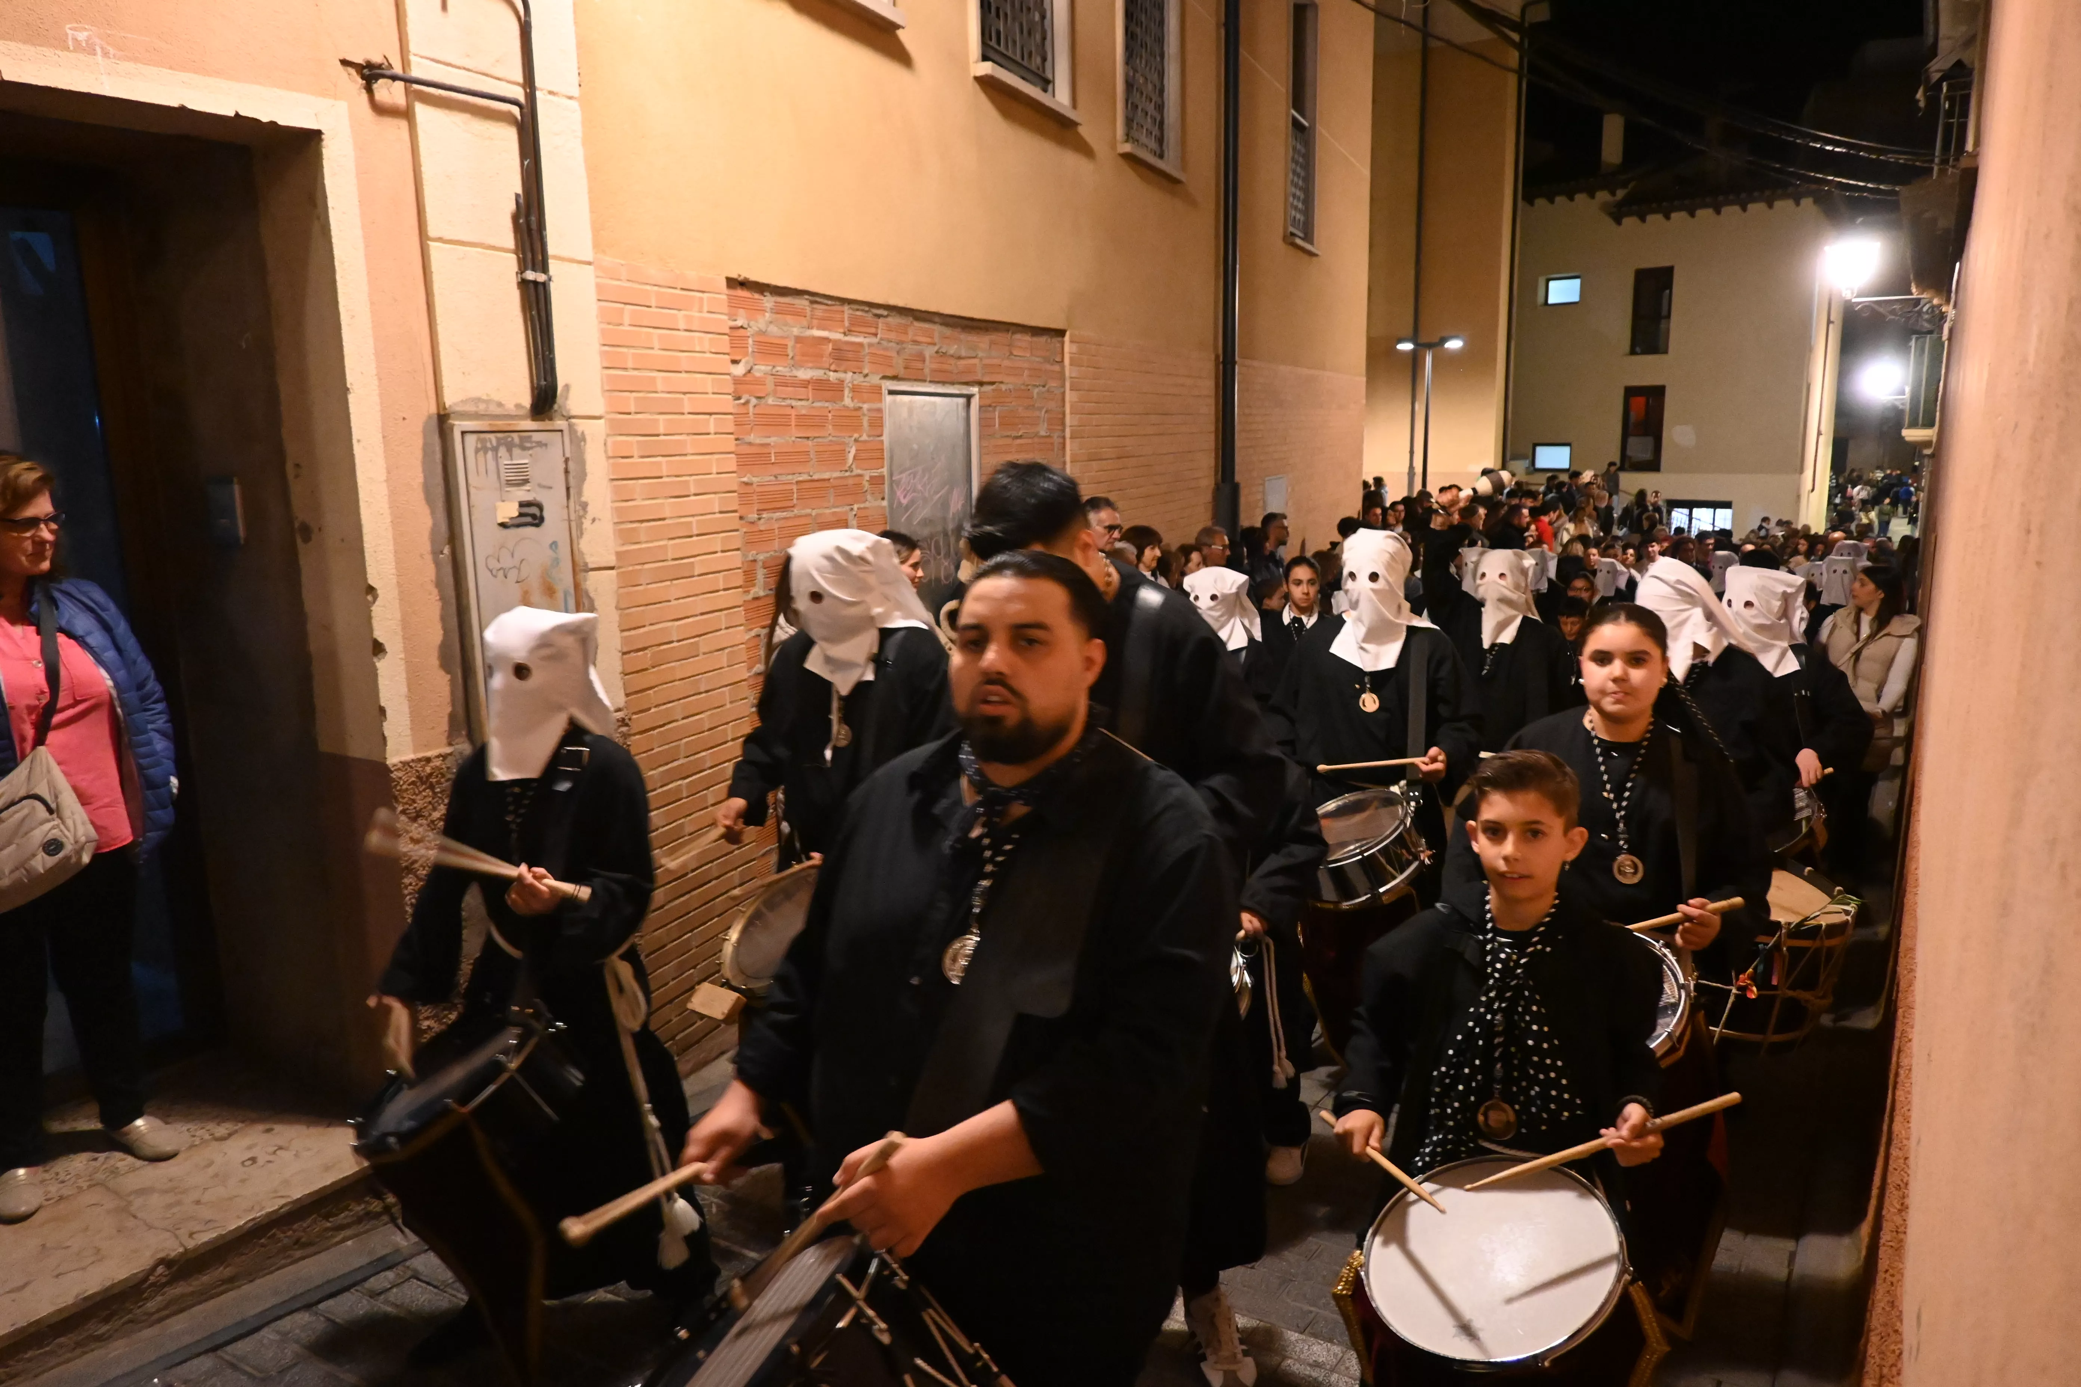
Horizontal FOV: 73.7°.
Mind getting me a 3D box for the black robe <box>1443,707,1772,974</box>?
[{"bbox_3d":[1.132,0.607,2.756,0.560,1.160,0.440,4,11,26],"label":"black robe"}]

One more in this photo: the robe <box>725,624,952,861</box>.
[{"bbox_3d":[-0.488,0.420,3.541,0.560,1.200,0.460,5,13,29],"label":"robe"}]

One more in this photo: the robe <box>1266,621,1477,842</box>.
[{"bbox_3d":[0.980,0.380,4.069,0.580,1.200,0.460,4,12,24],"label":"robe"}]

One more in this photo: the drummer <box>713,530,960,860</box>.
[{"bbox_3d":[-0.496,0.424,3.480,0.500,1.630,0.460,7,13,39],"label":"drummer"}]

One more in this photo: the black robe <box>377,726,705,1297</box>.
[{"bbox_3d":[-1.038,0.638,2.917,0.500,1.160,0.480,7,13,37],"label":"black robe"}]

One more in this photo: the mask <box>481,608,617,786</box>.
[{"bbox_3d":[-0.962,-0.008,2.704,0.230,0.327,0.260,4,12,25],"label":"mask"}]

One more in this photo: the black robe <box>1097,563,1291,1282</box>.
[{"bbox_3d":[0.232,0.456,2.726,0.570,1.370,0.440,0,10,6],"label":"black robe"}]

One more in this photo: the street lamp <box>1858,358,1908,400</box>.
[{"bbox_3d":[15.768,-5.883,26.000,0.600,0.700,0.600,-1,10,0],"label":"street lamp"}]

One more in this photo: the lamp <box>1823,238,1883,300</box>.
[{"bbox_3d":[6.084,-3.259,10.394,0.450,0.600,0.450,6,13,31],"label":"lamp"}]

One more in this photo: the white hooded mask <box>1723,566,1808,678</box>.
[{"bbox_3d":[2.160,-0.202,4.138,0.220,0.310,0.210,-10,14,-41],"label":"white hooded mask"}]

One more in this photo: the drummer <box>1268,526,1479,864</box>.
[{"bbox_3d":[0.984,0.362,4.065,0.580,1.680,0.480,4,12,24],"label":"drummer"}]

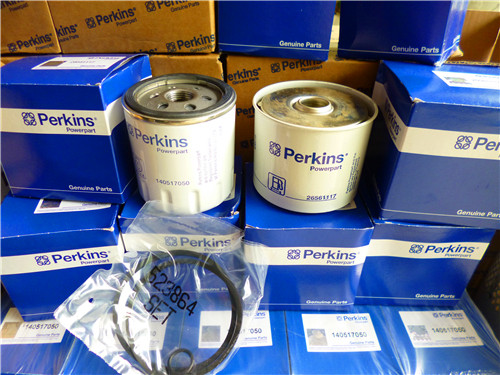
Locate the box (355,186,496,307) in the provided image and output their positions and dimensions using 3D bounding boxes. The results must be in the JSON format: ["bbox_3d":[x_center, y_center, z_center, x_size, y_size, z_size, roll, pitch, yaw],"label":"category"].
[{"bbox_3d":[0.135,0.038,0.307,0.088,0.096,0.086,0,37,2],"label":"box"}]

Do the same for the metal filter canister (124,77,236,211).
[{"bbox_3d":[-0.048,-0.034,0.266,0.079,0.077,0.079,-1,37,0],"label":"metal filter canister"}]

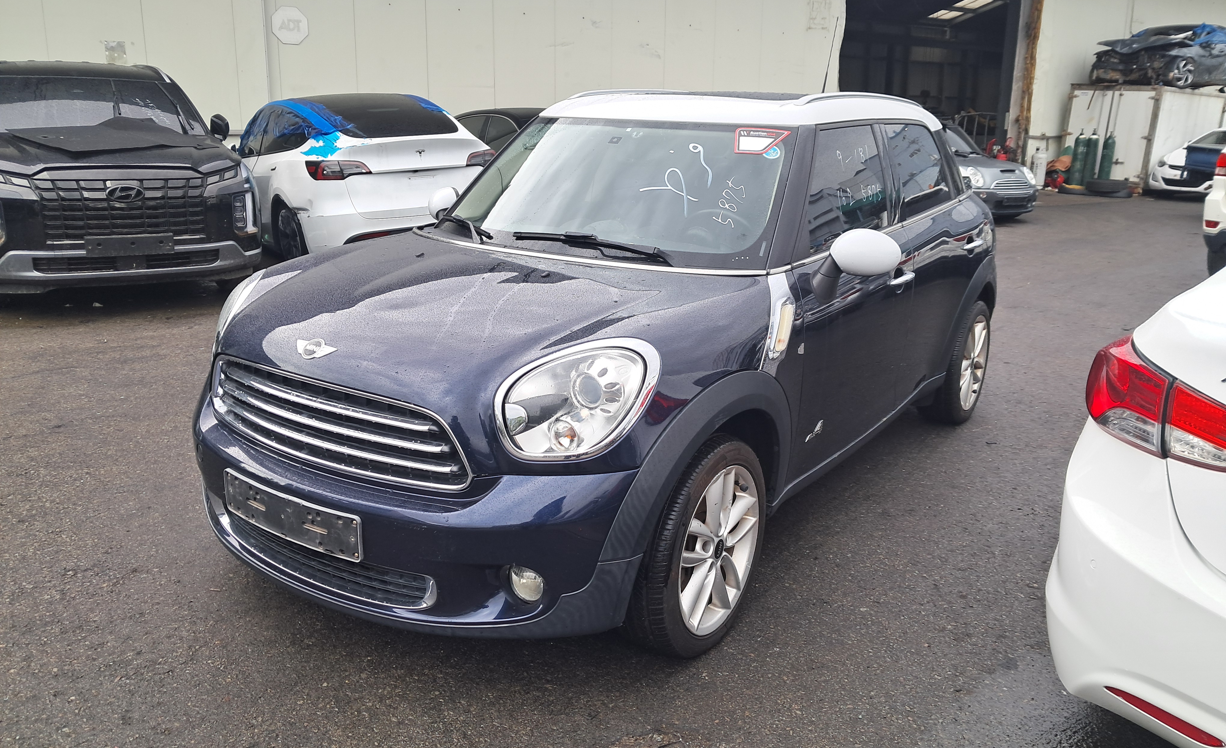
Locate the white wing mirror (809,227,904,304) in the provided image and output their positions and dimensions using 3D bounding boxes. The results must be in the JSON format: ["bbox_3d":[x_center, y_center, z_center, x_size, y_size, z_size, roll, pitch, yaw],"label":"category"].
[{"bbox_3d":[0.771,-0.340,2.994,0.205,0.235,0.190,11,18,32],"label":"white wing mirror"}]

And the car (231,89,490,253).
[{"bbox_3d":[-2.702,-2.079,9.832,1.960,1.624,4.750,-7,18,-28],"label":"car"}]

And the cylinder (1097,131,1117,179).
[{"bbox_3d":[10.664,-4.576,20.649,0.235,1.254,0.235,9,17,25],"label":"cylinder"}]

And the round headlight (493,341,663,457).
[{"bbox_3d":[-0.076,0.057,2.274,0.295,0.270,0.320,11,18,32],"label":"round headlight"}]

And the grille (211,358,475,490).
[{"bbox_3d":[-0.769,0.112,2.438,0.990,0.225,0.115,11,18,32],"label":"grille"}]

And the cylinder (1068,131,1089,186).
[{"bbox_3d":[10.323,-4.749,21.168,0.235,1.295,0.235,8,17,24],"label":"cylinder"}]

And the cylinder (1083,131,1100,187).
[{"bbox_3d":[10.534,-4.708,21.023,0.235,1.303,0.235,9,17,25],"label":"cylinder"}]

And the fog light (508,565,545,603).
[{"bbox_3d":[-0.198,0.496,2.296,0.095,0.092,0.065,11,18,32],"label":"fog light"}]

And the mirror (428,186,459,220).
[{"bbox_3d":[-0.725,-0.642,3.959,0.205,0.235,0.190,11,18,32],"label":"mirror"}]

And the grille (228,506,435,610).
[{"bbox_3d":[-0.800,0.461,2.498,0.870,0.110,0.110,11,18,32],"label":"grille"}]

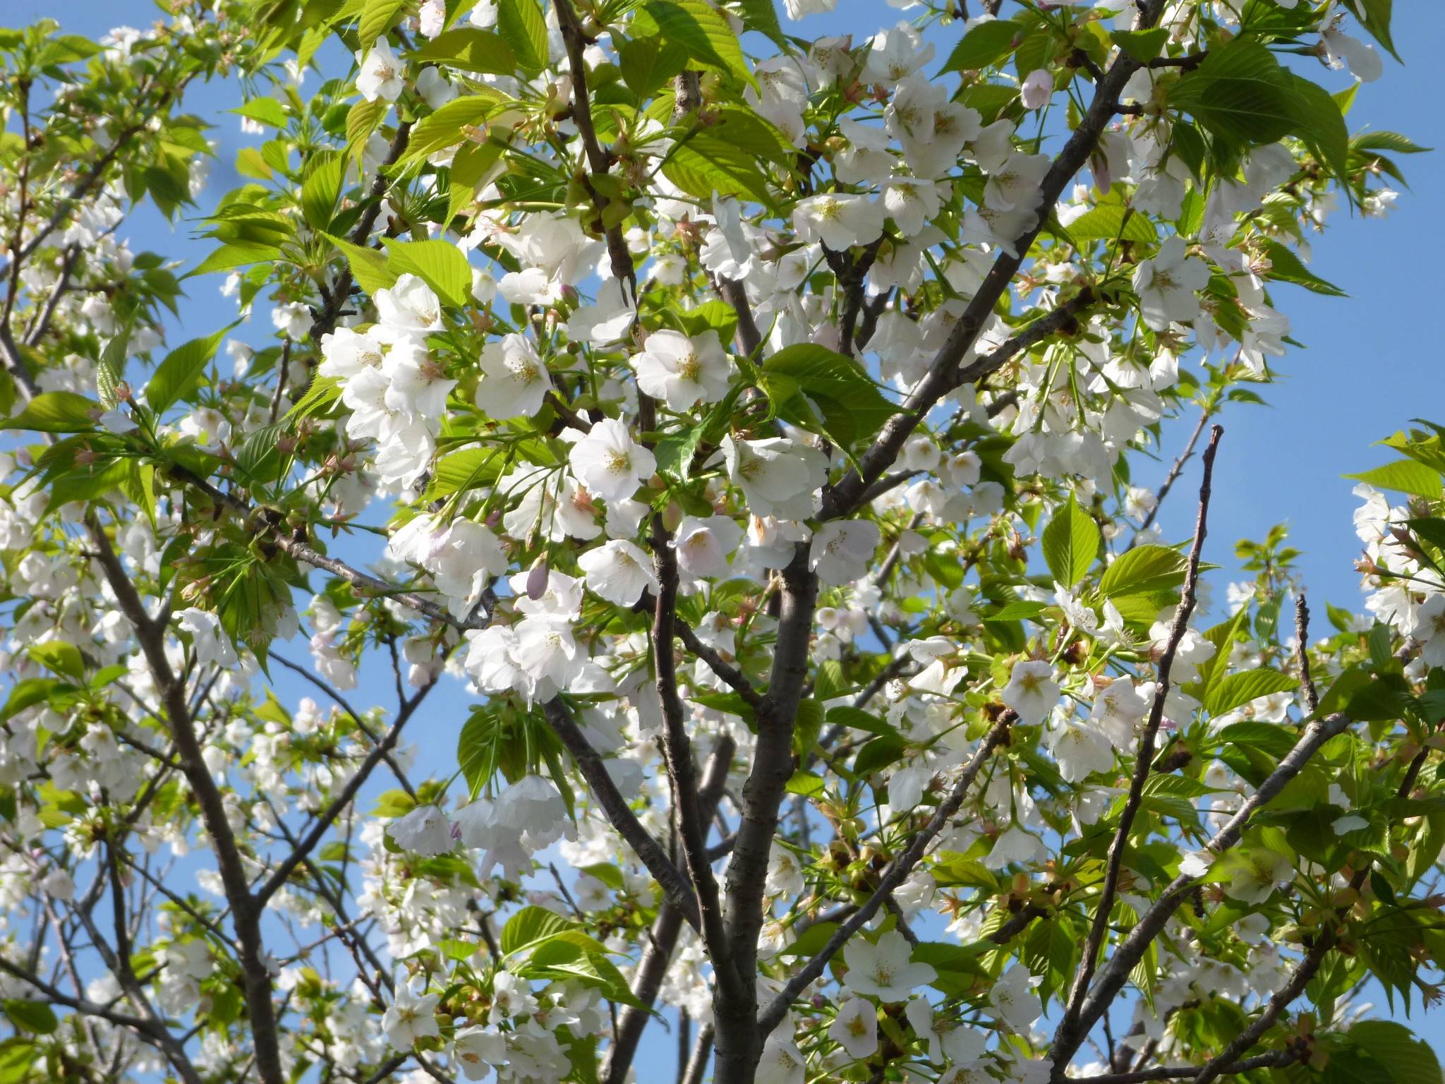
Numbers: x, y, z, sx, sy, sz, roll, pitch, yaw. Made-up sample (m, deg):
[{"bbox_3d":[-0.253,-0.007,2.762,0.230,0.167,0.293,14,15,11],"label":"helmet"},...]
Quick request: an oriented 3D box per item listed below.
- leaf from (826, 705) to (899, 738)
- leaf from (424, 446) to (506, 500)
[{"bbox_3d":[0.094,0.121,2.550,0.060,0.010,0.029,20,-36,17],"label":"leaf"},{"bbox_3d":[-0.132,-0.035,1.950,0.060,0.010,0.031,-21,-44,-24],"label":"leaf"}]

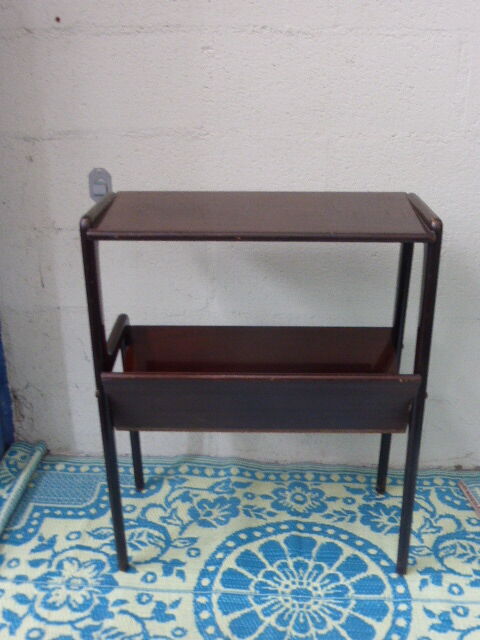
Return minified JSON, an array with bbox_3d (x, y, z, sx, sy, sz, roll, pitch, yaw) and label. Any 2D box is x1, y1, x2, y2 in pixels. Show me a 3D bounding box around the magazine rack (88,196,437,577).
[{"bbox_3d":[0.039,0.117,1.411,0.563,0.703,0.279,0,25,2],"label":"magazine rack"}]

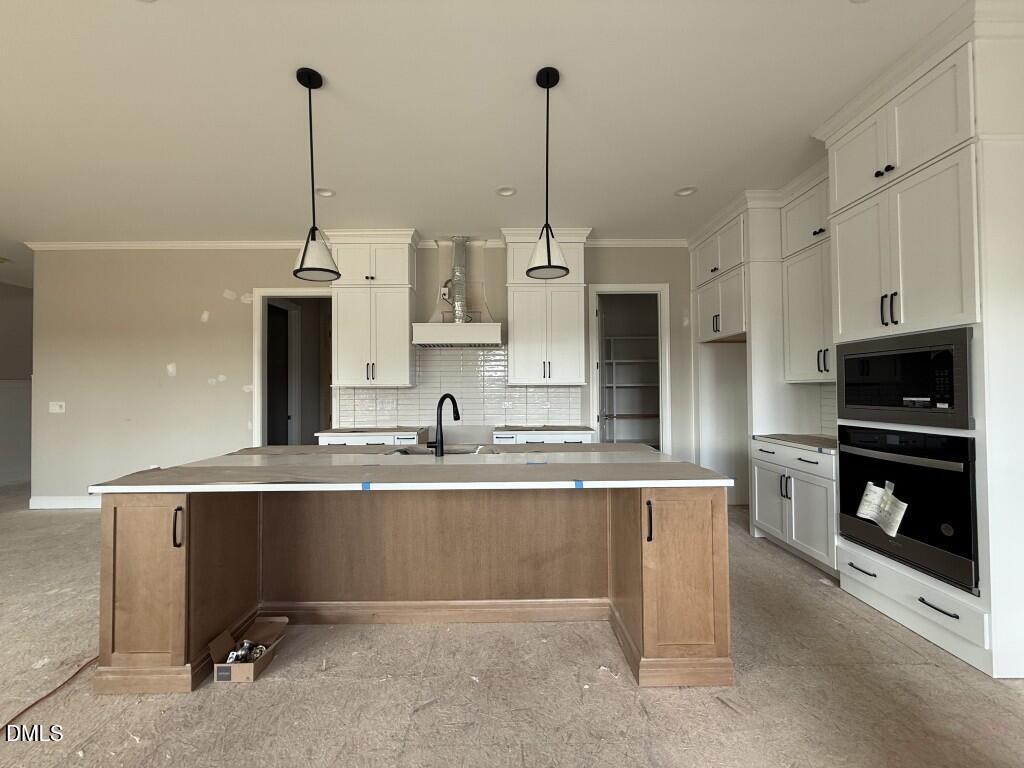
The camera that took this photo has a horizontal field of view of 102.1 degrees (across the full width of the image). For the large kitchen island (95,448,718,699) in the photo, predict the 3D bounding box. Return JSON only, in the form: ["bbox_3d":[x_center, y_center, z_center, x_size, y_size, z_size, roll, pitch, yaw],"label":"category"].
[{"bbox_3d":[-0.426,0.892,2.393,2.798,0.907,1.203,0,-1,-1],"label":"large kitchen island"}]

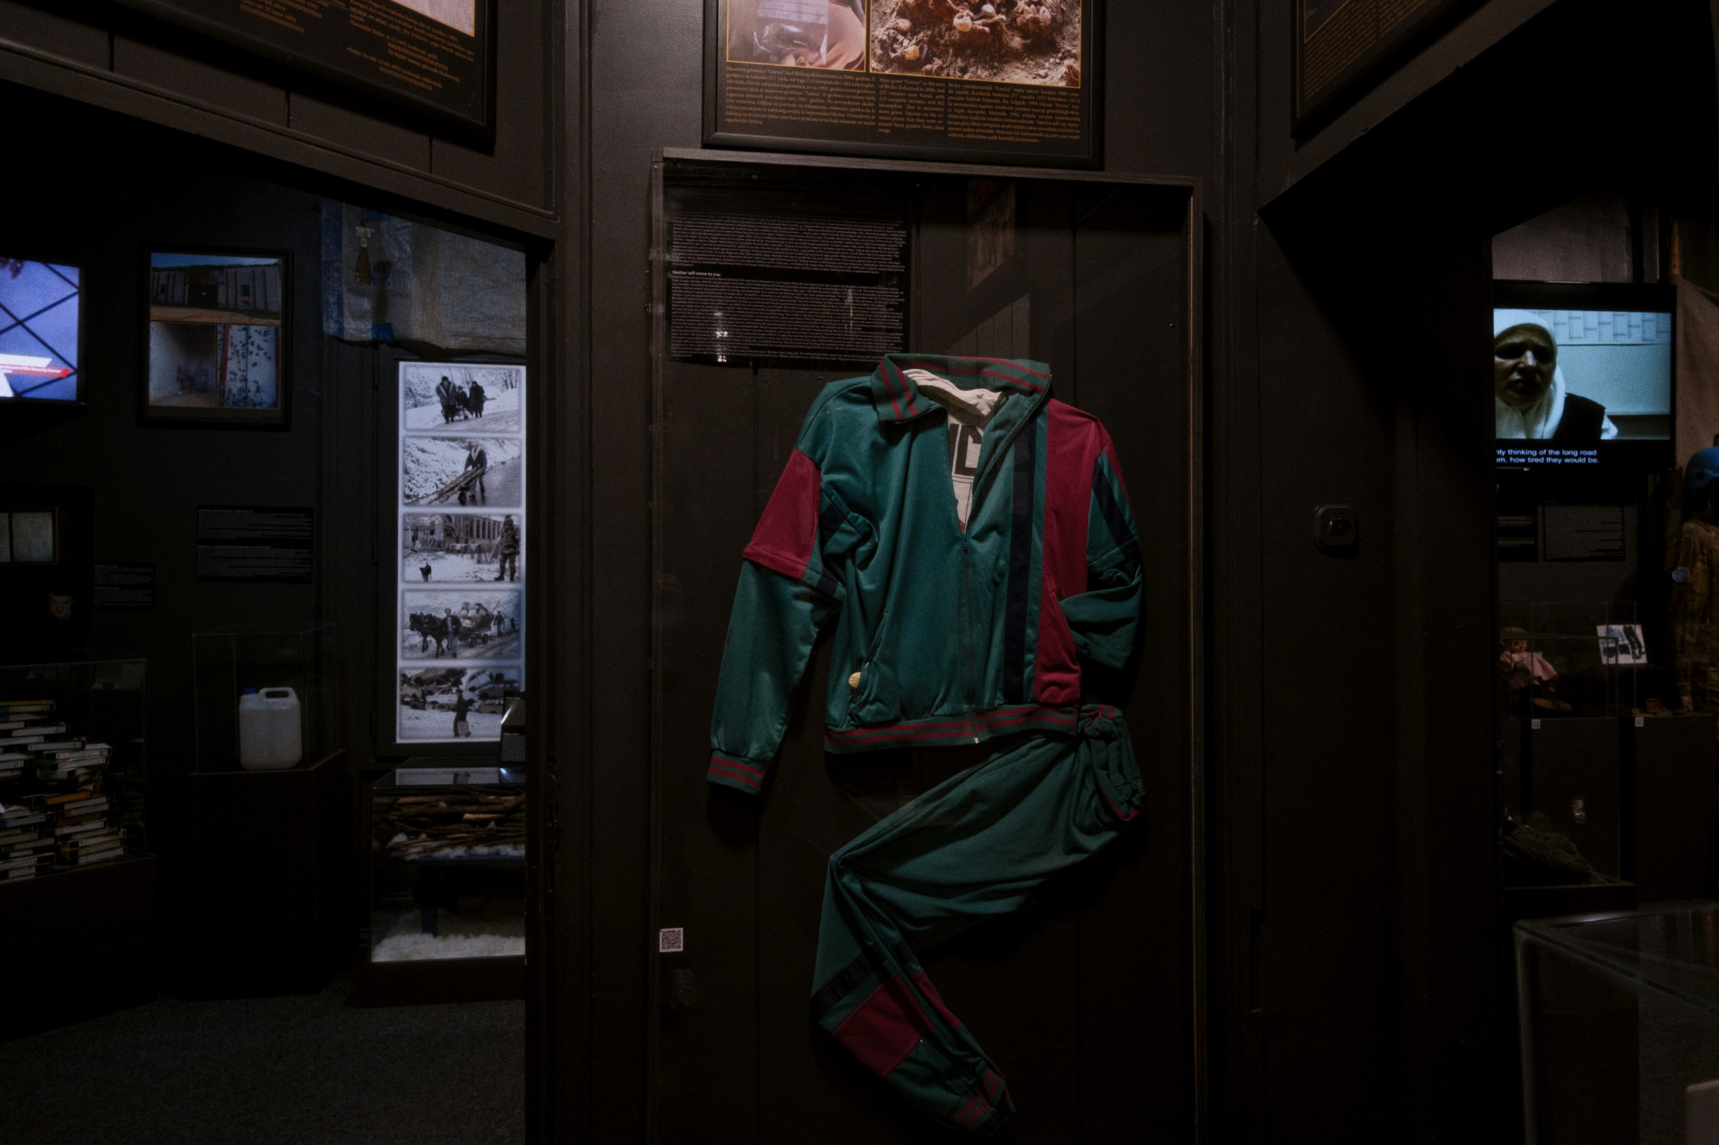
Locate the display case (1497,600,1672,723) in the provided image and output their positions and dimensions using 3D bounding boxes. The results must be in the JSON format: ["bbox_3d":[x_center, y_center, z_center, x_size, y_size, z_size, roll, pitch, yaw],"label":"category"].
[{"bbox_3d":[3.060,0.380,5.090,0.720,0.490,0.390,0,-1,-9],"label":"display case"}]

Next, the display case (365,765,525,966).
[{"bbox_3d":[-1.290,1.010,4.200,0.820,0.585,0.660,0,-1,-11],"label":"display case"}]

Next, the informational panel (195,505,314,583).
[{"bbox_3d":[-2.350,-0.110,4.450,0.420,0.297,0.015,0,-1,-9],"label":"informational panel"}]

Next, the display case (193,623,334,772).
[{"bbox_3d":[-2.125,0.440,4.130,0.355,0.470,0.400,0,-1,-11],"label":"display case"}]

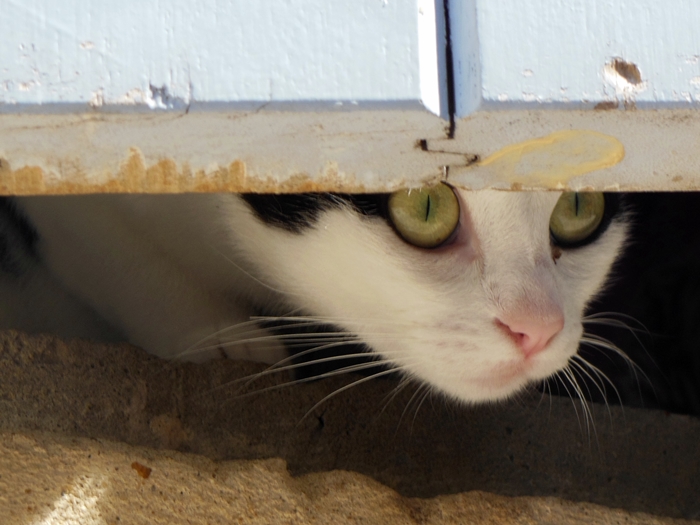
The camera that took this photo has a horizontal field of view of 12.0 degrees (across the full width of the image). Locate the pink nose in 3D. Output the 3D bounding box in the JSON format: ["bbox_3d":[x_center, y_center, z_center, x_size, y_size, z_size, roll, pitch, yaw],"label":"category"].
[{"bbox_3d":[0.043,0.017,0.797,0.015,0.010,0.010,-4,9,-25],"label":"pink nose"}]

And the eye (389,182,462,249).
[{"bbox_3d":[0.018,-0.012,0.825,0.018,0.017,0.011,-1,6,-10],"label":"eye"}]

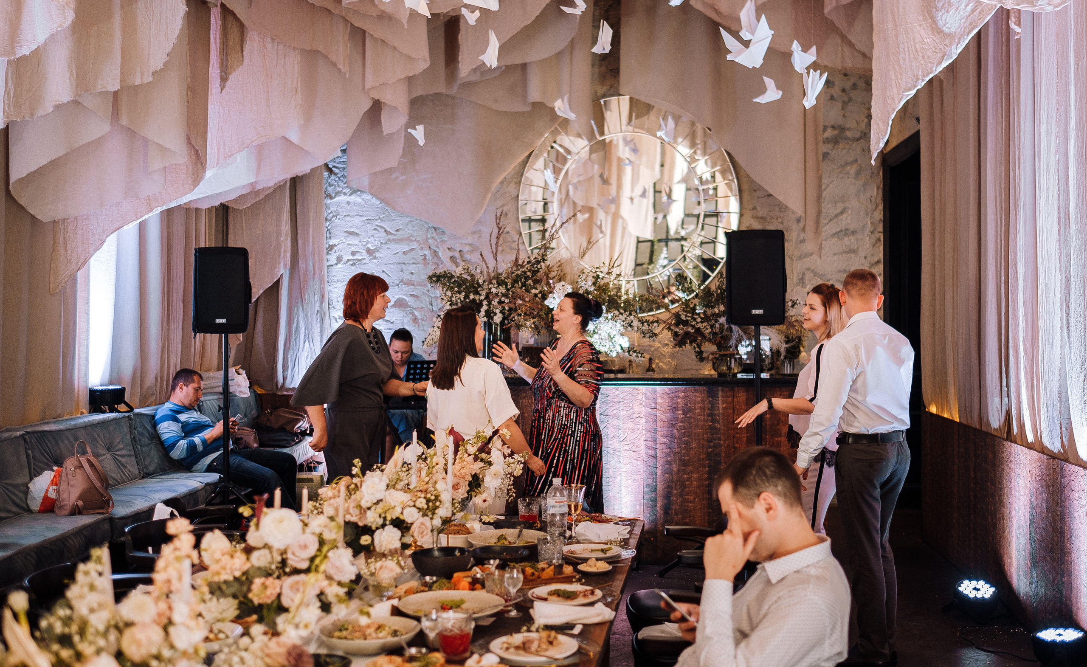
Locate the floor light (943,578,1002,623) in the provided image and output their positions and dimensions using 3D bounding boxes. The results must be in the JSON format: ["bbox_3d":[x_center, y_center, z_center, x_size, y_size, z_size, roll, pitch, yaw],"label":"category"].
[{"bbox_3d":[2.240,1.368,5.489,0.310,0.165,0.240,1,2,35],"label":"floor light"}]

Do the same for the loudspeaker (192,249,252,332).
[{"bbox_3d":[-2.069,-0.275,6.825,0.335,0.545,0.320,-1,2,-19],"label":"loudspeaker"}]

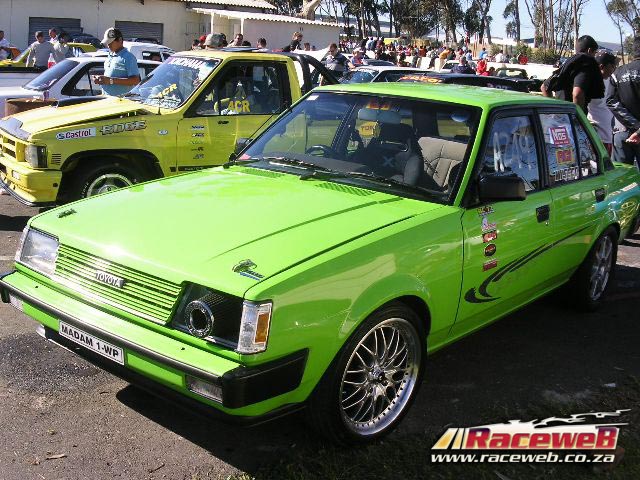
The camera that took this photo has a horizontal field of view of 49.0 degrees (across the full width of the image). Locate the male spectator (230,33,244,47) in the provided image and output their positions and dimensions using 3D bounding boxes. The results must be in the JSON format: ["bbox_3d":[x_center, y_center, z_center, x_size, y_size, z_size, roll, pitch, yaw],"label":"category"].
[{"bbox_3d":[-2.121,-4.434,18.212,0.320,1.740,0.500,-6,16,-29],"label":"male spectator"}]

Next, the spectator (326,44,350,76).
[{"bbox_3d":[0.293,-3.576,16.012,0.360,1.740,0.550,-11,19,-43],"label":"spectator"}]

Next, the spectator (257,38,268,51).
[{"bbox_3d":[-1.424,-4.032,17.212,0.320,1.740,0.500,4,14,8],"label":"spectator"}]

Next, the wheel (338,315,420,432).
[{"bbox_3d":[0.182,0.506,2.735,0.457,0.457,0.180,-11,19,-44],"label":"wheel"}]

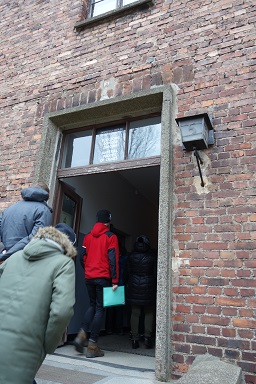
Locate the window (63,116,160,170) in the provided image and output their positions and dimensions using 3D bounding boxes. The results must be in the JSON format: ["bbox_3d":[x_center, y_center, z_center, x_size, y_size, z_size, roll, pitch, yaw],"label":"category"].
[{"bbox_3d":[-0.250,-0.653,4.034,1.560,0.609,0.080,-5,-21,23],"label":"window"}]

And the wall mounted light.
[{"bbox_3d":[0.657,-0.371,2.840,0.290,0.530,0.541,-5,-21,23],"label":"wall mounted light"}]

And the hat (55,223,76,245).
[{"bbox_3d":[-0.472,0.320,2.220,0.190,0.180,0.220,-2,-35,15],"label":"hat"}]

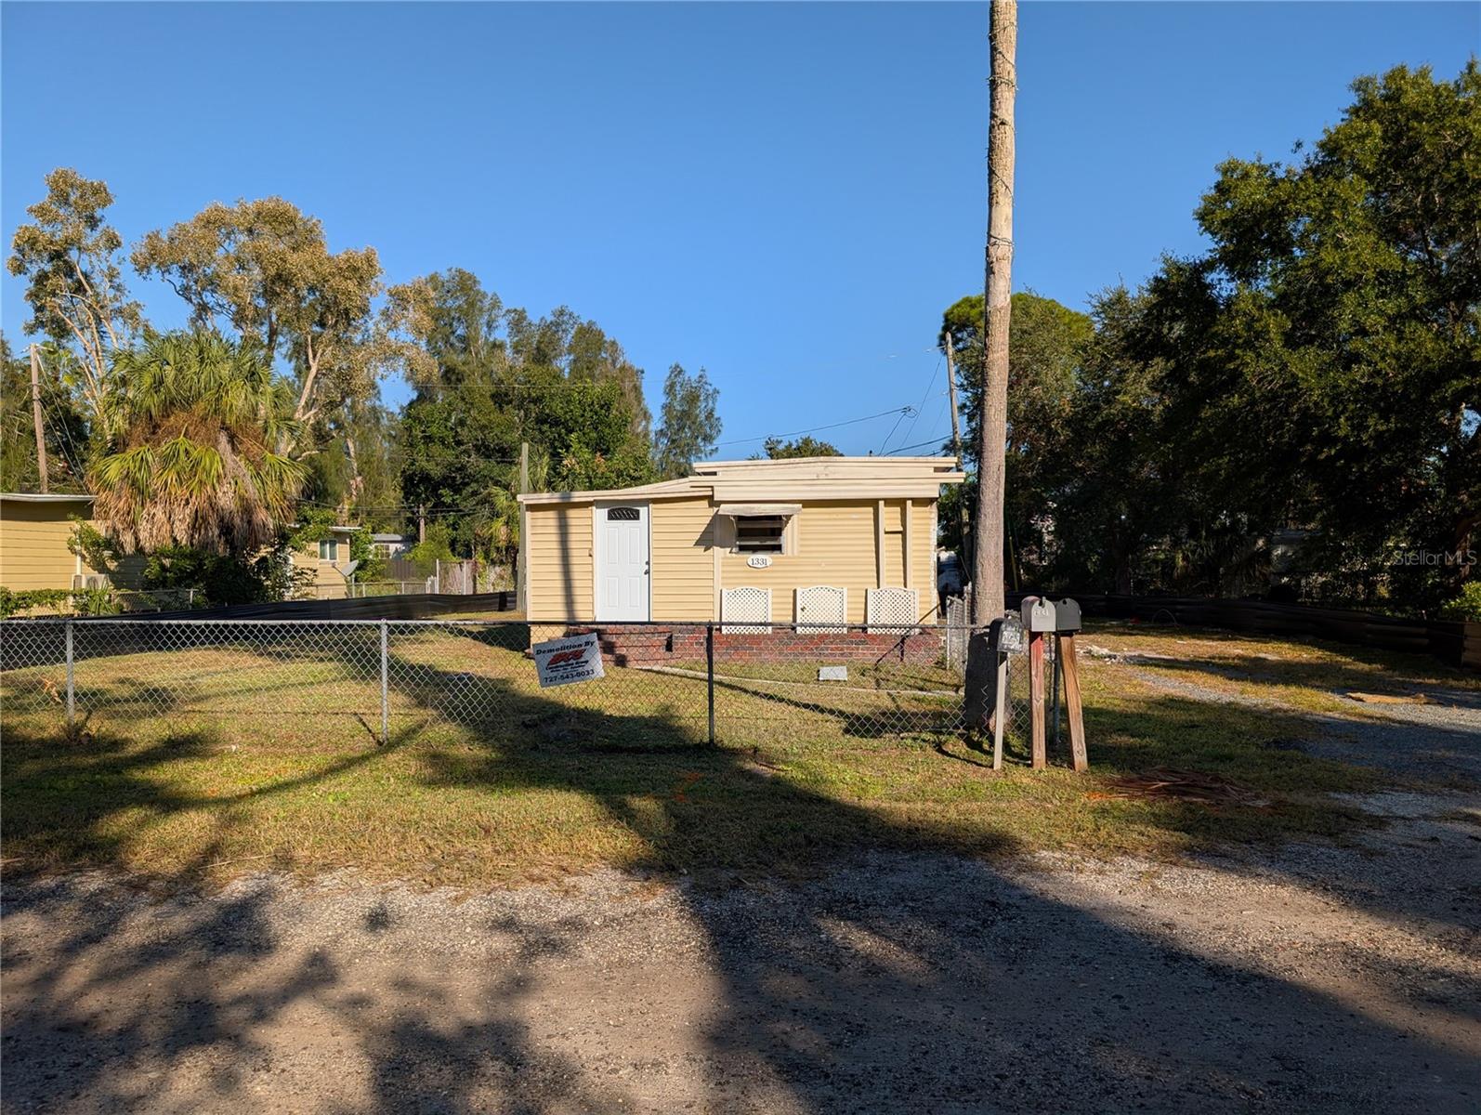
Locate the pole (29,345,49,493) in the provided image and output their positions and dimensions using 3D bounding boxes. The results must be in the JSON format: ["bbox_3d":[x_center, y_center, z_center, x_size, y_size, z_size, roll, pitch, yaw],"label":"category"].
[{"bbox_3d":[-25.776,-2.842,38.000,0.280,10.025,0.280,-4,0,0],"label":"pole"}]

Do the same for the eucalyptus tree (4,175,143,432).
[{"bbox_3d":[-23.963,-5.934,37.000,4.913,16.134,5.200,0,-1,0],"label":"eucalyptus tree"}]

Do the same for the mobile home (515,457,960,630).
[{"bbox_3d":[0.495,0.125,21.467,7.250,3.260,10.000,0,-1,6],"label":"mobile home"}]

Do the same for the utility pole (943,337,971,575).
[{"bbox_3d":[7.943,-3.027,37.000,0.250,10.007,0.250,-5,0,0],"label":"utility pole"}]

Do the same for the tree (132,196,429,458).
[{"bbox_3d":[-16.510,-5.413,37.000,10.826,15.011,9.500,0,-1,0],"label":"tree"}]

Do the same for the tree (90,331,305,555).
[{"bbox_3d":[-11.307,-1.455,21.400,4.479,6.547,4.400,0,-1,0],"label":"tree"}]

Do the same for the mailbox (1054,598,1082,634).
[{"bbox_3d":[2.495,0.423,7.850,0.175,0.240,0.500,-1,-1,14],"label":"mailbox"}]

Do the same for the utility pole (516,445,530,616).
[{"bbox_3d":[-8.124,-1.108,38.500,0.260,6.359,0.260,1,0,0],"label":"utility pole"}]

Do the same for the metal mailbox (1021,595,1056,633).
[{"bbox_3d":[2.247,0.425,7.750,0.175,0.242,0.500,0,-1,7],"label":"metal mailbox"}]

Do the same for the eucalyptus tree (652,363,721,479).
[{"bbox_3d":[-3.297,-4.719,63.000,4.396,14.296,4.600,0,-1,0],"label":"eucalyptus tree"}]

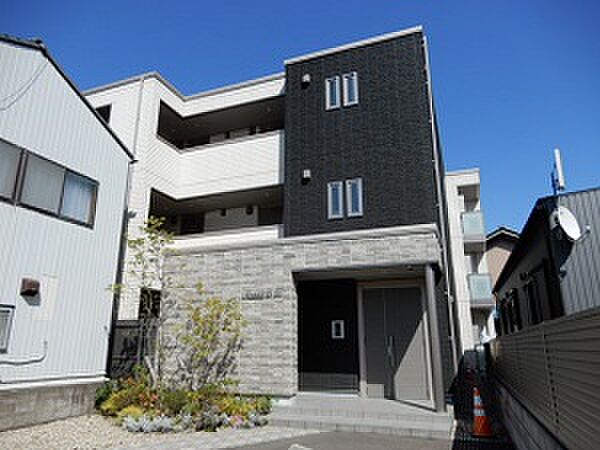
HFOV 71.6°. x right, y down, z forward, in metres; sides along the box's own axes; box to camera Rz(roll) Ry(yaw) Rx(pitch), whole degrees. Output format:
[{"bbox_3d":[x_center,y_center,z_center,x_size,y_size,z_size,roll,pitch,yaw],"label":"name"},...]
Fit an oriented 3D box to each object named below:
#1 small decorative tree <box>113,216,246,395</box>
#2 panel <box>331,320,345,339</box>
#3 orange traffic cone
[{"bbox_3d":[-2.476,1.684,8.831,2.650,3.850,1.700,-7,-17,22],"label":"small decorative tree"},{"bbox_3d":[0.898,2.507,9.944,0.300,0.410,0.050,-7,-17,22],"label":"panel"},{"bbox_3d":[2.783,2.885,6.423,0.320,0.710,0.320,-7,-17,22],"label":"orange traffic cone"}]

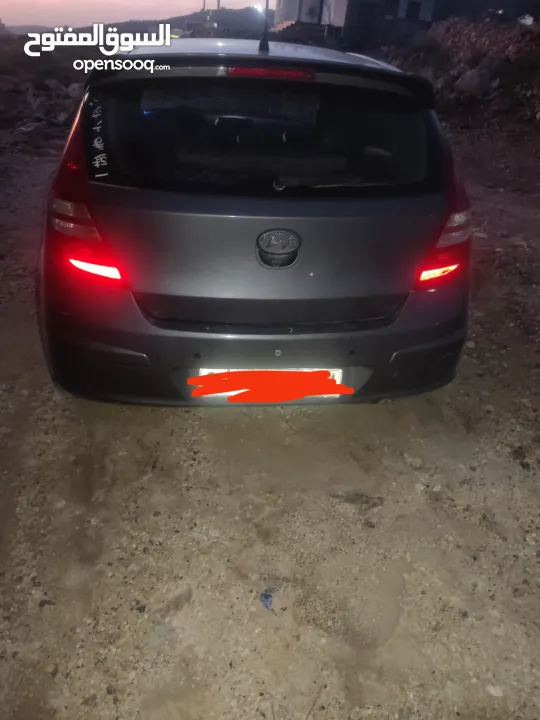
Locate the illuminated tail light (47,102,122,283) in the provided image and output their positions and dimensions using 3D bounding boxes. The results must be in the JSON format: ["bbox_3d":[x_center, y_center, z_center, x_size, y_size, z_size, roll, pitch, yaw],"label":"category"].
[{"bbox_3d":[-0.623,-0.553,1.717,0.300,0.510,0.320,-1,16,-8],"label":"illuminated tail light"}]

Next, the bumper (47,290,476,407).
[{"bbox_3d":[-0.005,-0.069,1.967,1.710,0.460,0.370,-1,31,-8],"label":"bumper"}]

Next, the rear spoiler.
[{"bbox_3d":[0.011,-0.955,1.769,1.250,0.150,0.250,-1,31,-8],"label":"rear spoiler"}]

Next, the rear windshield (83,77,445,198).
[{"bbox_3d":[0.018,-0.746,1.739,1.230,0.420,0.130,-1,-7,-8],"label":"rear windshield"}]

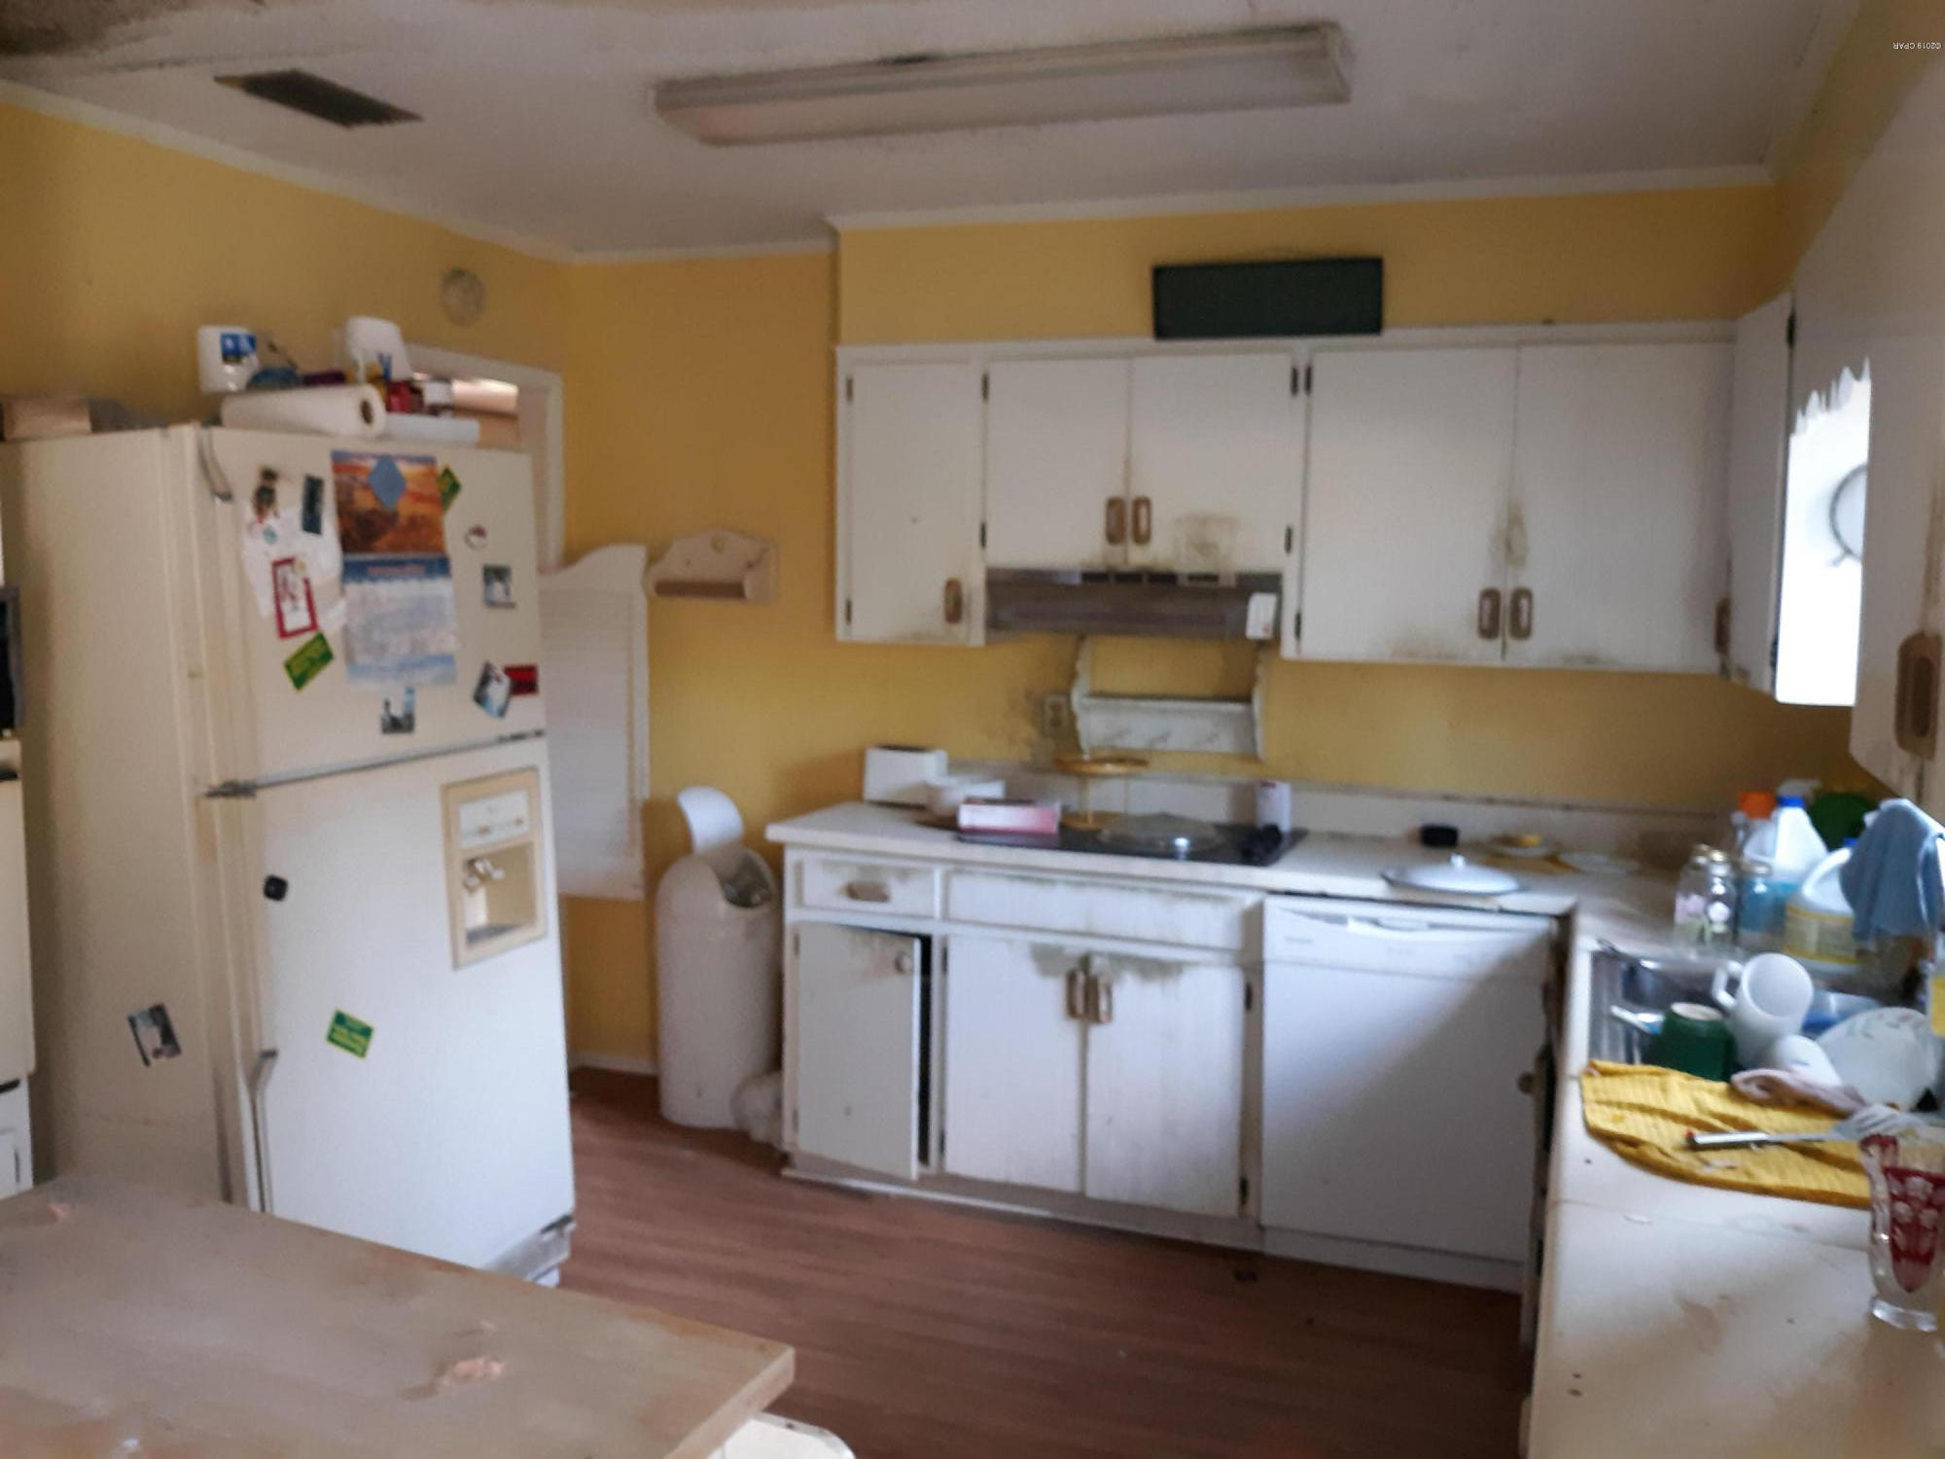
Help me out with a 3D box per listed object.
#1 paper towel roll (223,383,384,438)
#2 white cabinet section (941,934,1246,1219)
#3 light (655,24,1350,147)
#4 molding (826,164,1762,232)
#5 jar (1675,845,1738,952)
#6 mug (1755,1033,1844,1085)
[{"bbox_3d":[-1.254,-0.586,2.950,0.285,0.102,0.102,3,7,18],"label":"paper towel roll"},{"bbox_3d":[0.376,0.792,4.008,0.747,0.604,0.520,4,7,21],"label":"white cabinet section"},{"bbox_3d":[0.043,-1.136,2.812,1.225,0.064,0.262,3,7,18],"label":"light"},{"bbox_3d":[0.671,-1.248,3.723,2.200,0.040,0.030,3,7,18],"label":"molding"},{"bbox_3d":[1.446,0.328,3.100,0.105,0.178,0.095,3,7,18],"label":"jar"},{"bbox_3d":[1.235,0.501,2.340,0.112,0.092,0.092,3,7,18],"label":"mug"}]

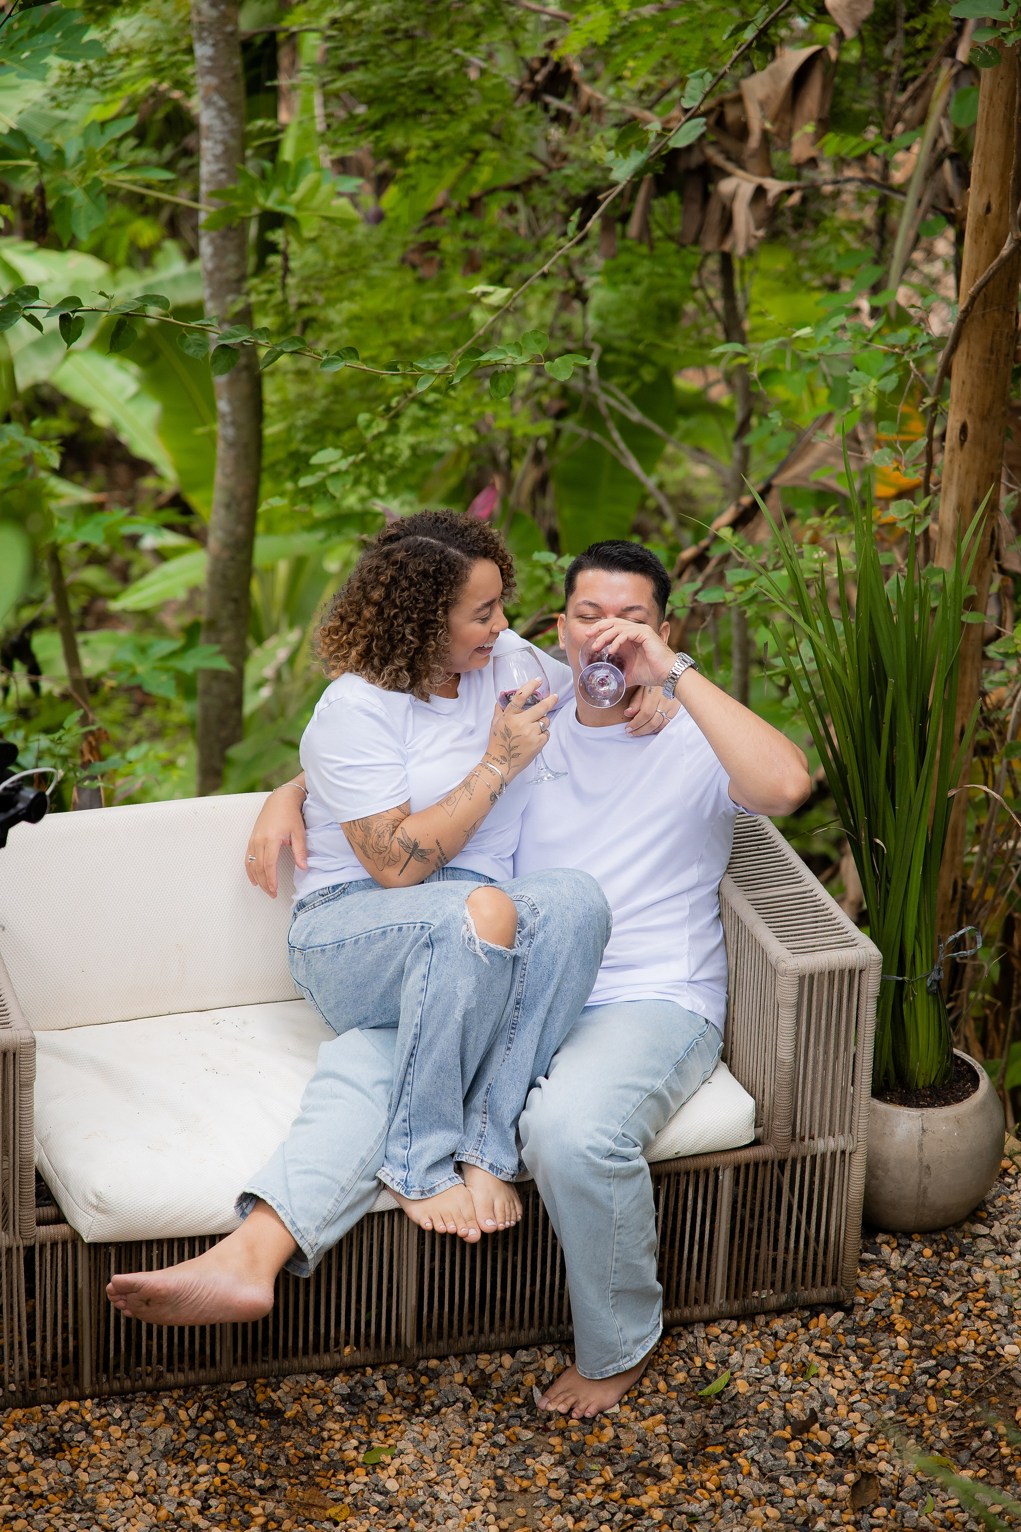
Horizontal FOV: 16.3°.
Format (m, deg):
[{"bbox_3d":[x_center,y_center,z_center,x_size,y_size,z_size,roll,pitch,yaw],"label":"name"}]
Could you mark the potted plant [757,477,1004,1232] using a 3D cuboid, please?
[{"bbox_3d":[0.607,0.150,5.856,0.480,1.310,0.420,2,24,0],"label":"potted plant"}]

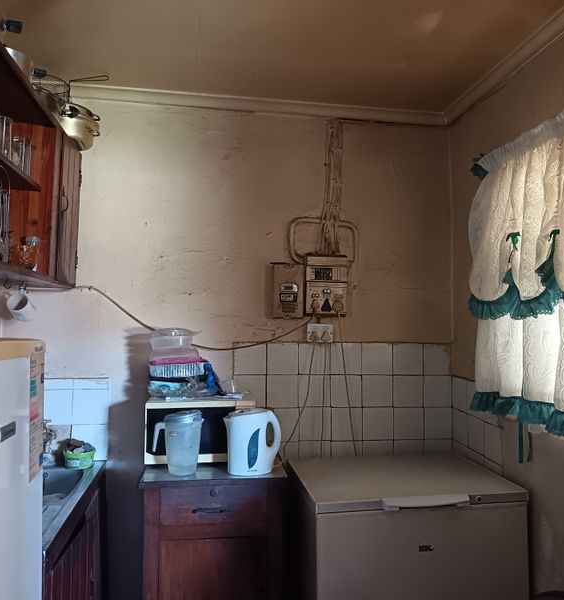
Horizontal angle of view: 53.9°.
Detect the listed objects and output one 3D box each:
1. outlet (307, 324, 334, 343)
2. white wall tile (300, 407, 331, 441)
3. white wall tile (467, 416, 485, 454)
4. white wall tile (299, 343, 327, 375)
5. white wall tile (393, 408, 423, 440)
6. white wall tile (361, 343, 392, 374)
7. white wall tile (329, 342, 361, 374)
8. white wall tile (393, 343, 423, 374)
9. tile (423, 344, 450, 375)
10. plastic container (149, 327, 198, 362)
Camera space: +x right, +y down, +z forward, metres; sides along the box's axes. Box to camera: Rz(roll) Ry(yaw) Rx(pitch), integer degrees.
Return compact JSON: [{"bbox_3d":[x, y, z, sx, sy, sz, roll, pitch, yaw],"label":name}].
[{"bbox_3d":[0.175,0.156,2.583,0.122,0.084,0.035,1,-3,-8],"label":"outlet"},{"bbox_3d":[0.154,0.582,2.591,0.150,0.150,0.010,1,-6,-8],"label":"white wall tile"},{"bbox_3d":[0.843,0.586,2.408,0.010,0.150,0.150,1,-2,-5],"label":"white wall tile"},{"bbox_3d":[0.155,0.275,2.587,0.150,0.150,0.010,1,-2,-8],"label":"white wall tile"},{"bbox_3d":[0.607,0.595,2.658,0.151,0.151,0.010,1,-2,-8],"label":"white wall tile"},{"bbox_3d":[0.454,0.281,2.644,0.151,0.151,0.010,1,-2,-8],"label":"white wall tile"},{"bbox_3d":[0.307,0.283,2.641,0.150,0.150,0.010,1,-6,-8],"label":"white wall tile"},{"bbox_3d":[0.609,0.289,2.682,0.150,0.150,0.010,1,-6,-8],"label":"white wall tile"},{"bbox_3d":[0.752,0.288,2.672,0.141,0.150,0.010,1,-2,-8],"label":"tile"},{"bbox_3d":[-0.447,0.185,2.294,0.200,0.140,0.180,1,-3,-8],"label":"plastic container"}]

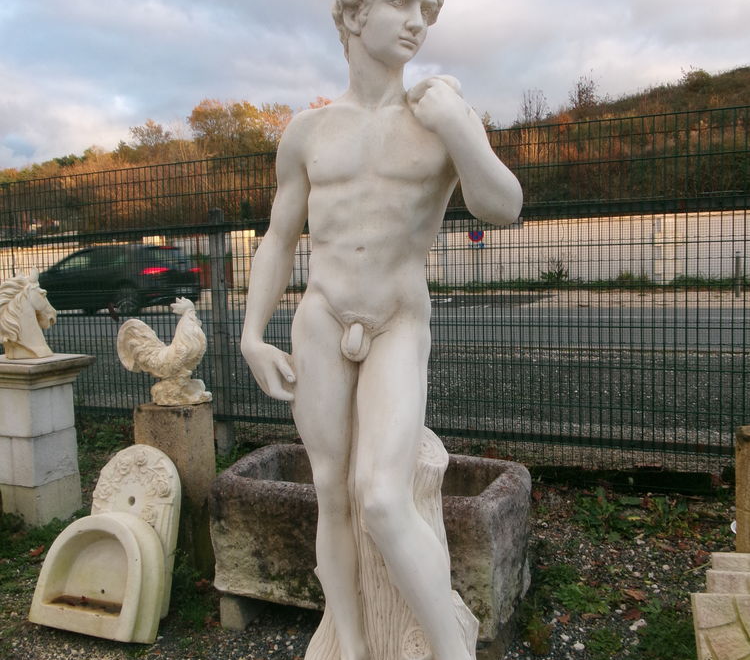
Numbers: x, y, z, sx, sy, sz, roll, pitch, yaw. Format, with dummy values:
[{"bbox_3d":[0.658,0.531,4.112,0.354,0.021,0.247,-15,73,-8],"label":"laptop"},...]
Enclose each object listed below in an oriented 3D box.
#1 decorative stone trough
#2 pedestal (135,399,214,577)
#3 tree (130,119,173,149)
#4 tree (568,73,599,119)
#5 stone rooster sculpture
[{"bbox_3d":[-0.020,0.640,2.615,0.960,0.375,0.450,1,6,25],"label":"decorative stone trough"},{"bbox_3d":[-0.754,0.595,3.142,0.265,0.630,0.250,-1,5,5],"label":"pedestal"},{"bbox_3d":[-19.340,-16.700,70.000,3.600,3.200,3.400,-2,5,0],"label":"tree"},{"bbox_3d":[14.180,-15.900,55.000,2.100,3.200,2.000,-2,5,0],"label":"tree"},{"bbox_3d":[-0.809,0.078,3.093,0.360,0.410,0.200,-3,6,-15],"label":"stone rooster sculpture"}]

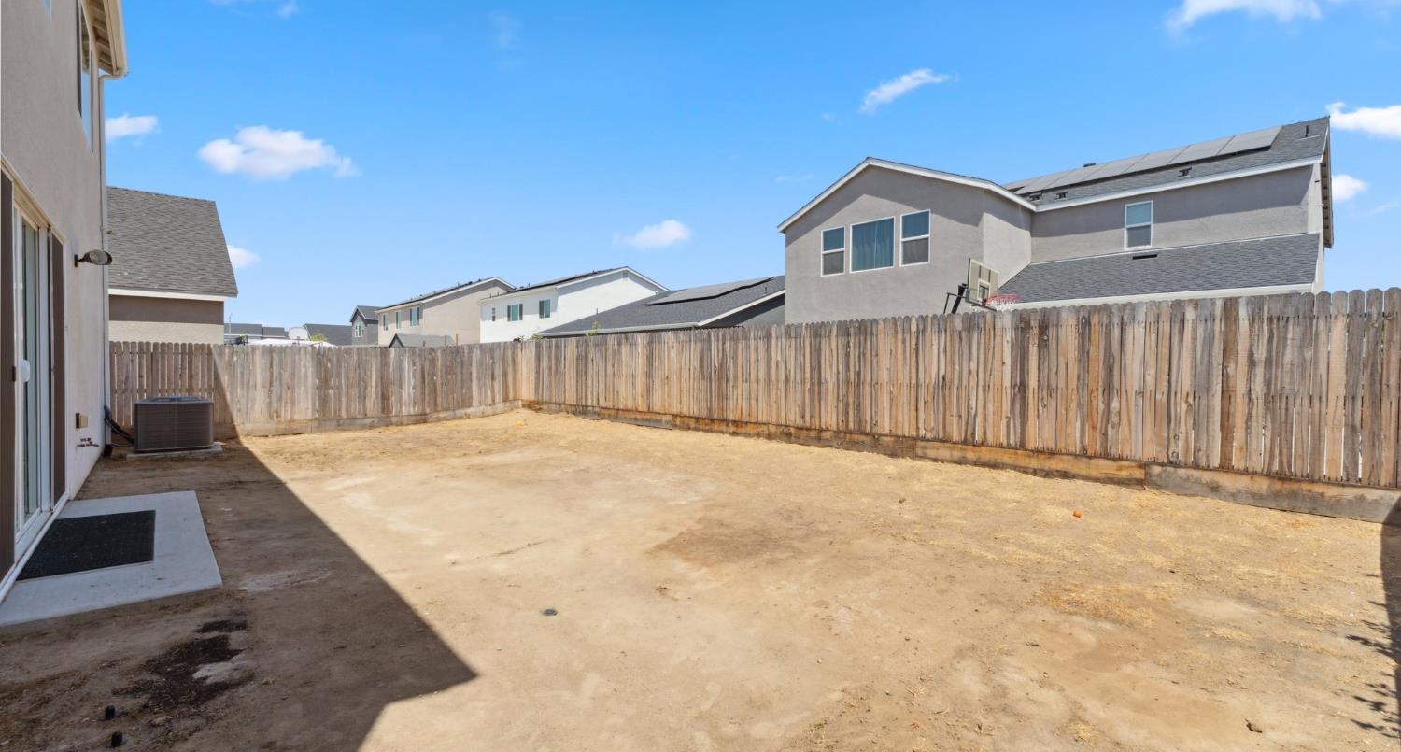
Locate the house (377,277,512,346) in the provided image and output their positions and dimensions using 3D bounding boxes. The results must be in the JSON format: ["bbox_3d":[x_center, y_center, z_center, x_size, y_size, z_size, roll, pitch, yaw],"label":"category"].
[{"bbox_3d":[-18.515,-3.396,46.356,10.455,7.550,11.275,-1,1,-43],"label":"house"}]

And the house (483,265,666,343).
[{"bbox_3d":[-7.914,-3.060,39.133,10.045,7.150,10.660,-1,1,-43],"label":"house"}]

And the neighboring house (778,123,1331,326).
[{"bbox_3d":[12.514,-3.220,19.696,16.503,8.200,12.094,-1,1,-43],"label":"neighboring house"}]

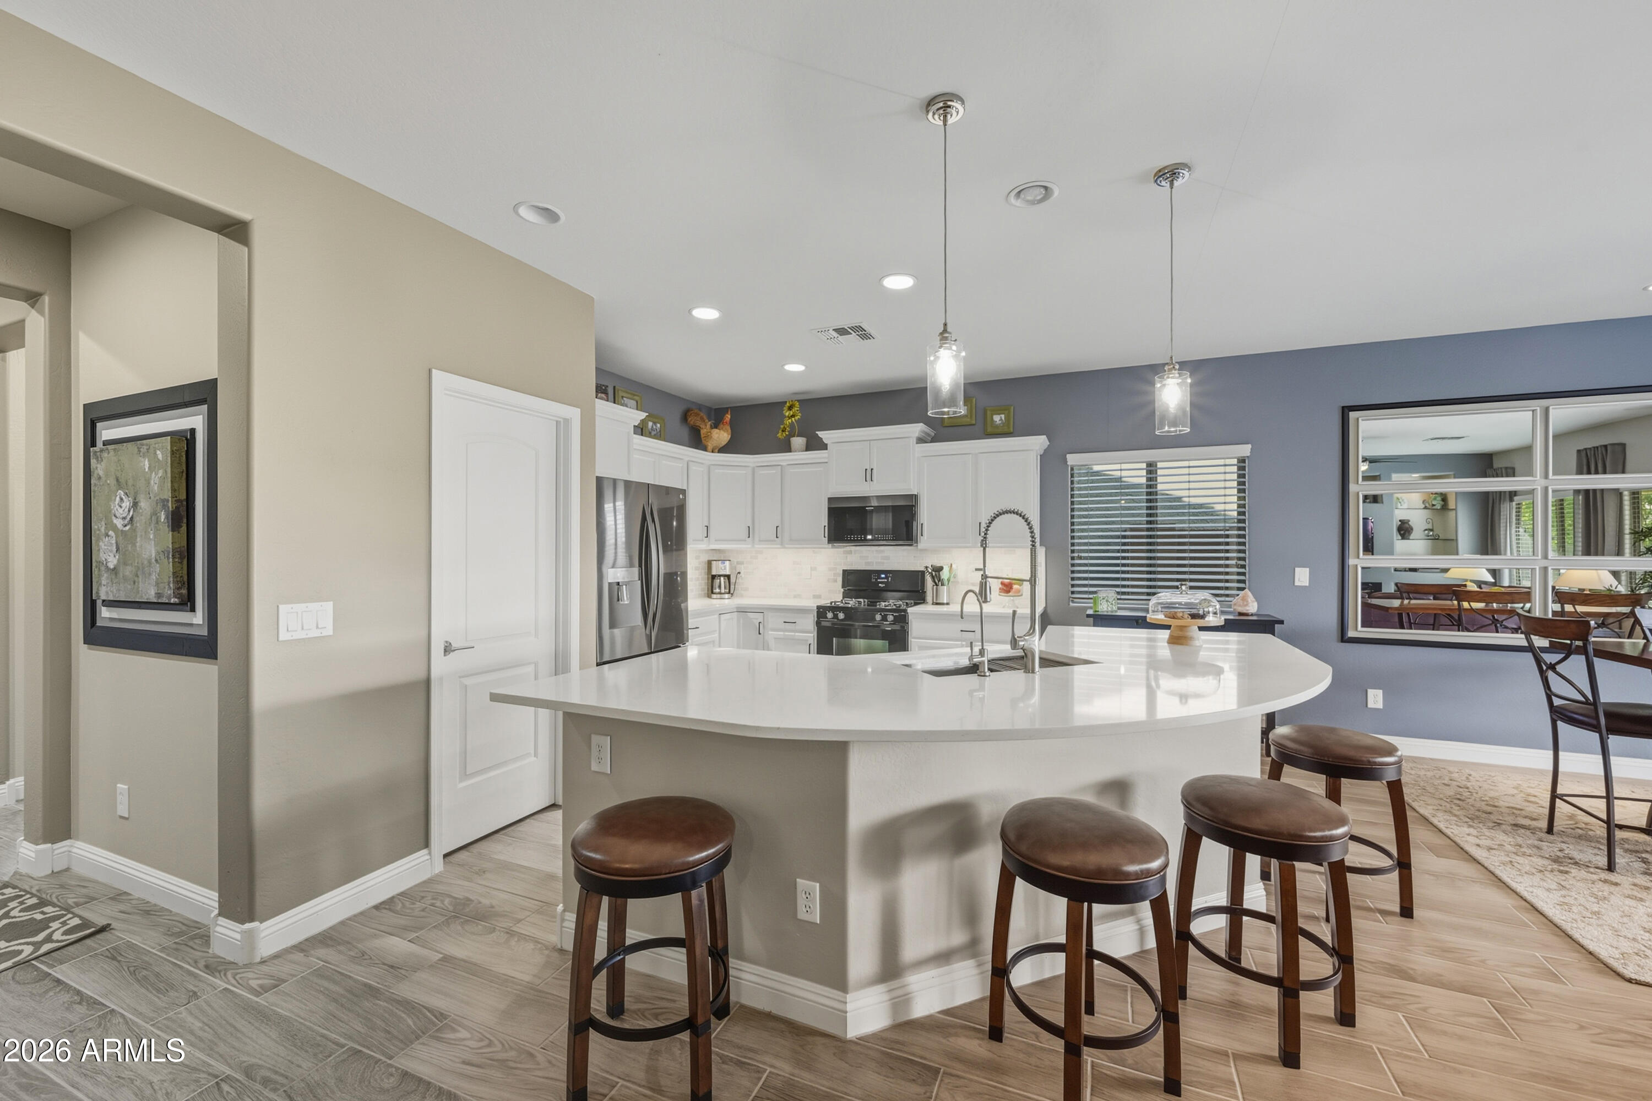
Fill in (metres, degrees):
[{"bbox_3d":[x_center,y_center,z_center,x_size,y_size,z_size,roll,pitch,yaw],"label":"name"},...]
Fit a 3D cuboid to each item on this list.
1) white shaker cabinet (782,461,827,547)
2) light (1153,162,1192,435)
[{"bbox_3d":[-0.105,-0.402,5.691,0.450,0.760,0.330,0,0,23],"label":"white shaker cabinet"},{"bbox_3d":[1.268,-0.907,2.356,0.122,0.944,0.122,0,0,23],"label":"light"}]

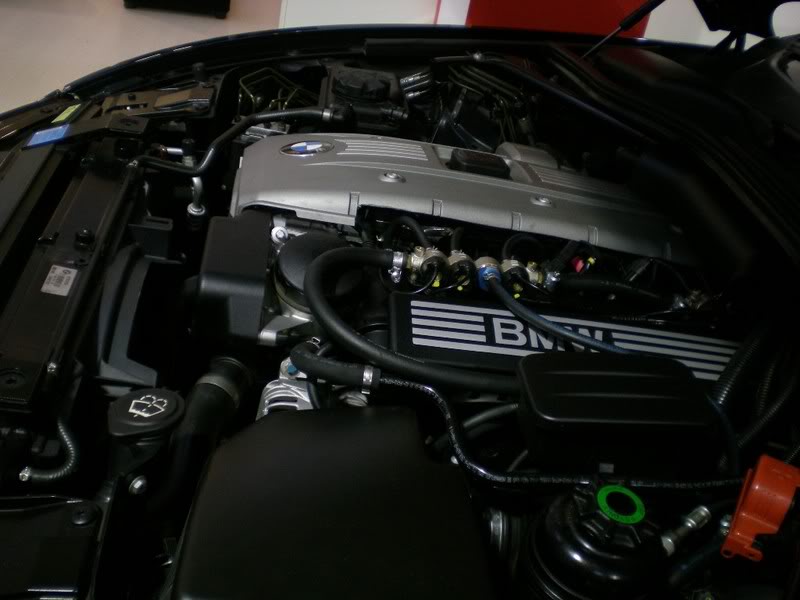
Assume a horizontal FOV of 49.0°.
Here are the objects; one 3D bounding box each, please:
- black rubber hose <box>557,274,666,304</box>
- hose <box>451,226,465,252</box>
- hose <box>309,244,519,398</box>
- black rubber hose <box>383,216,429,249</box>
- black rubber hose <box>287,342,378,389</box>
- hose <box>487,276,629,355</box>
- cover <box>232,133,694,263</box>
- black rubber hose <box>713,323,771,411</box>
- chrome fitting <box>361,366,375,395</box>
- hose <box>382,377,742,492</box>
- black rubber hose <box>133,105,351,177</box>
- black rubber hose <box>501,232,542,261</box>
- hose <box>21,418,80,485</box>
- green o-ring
[{"bbox_3d":[0.248,-0.012,1.028,0.135,0.017,0.017,11,26,-8],"label":"black rubber hose"},{"bbox_3d":[0.063,-0.065,0.935,0.018,0.030,0.030,5,25,-15],"label":"hose"},{"bbox_3d":[0.013,0.013,0.880,0.216,0.088,0.154,5,25,-15],"label":"hose"},{"bbox_3d":[0.009,-0.069,0.940,0.044,0.041,0.045,5,25,-15],"label":"black rubber hose"},{"bbox_3d":[-0.058,0.059,0.856,0.096,0.026,0.028,15,26,14],"label":"black rubber hose"},{"bbox_3d":[0.163,0.017,0.902,0.149,0.050,0.063,5,25,-15],"label":"hose"},{"bbox_3d":[0.087,-0.146,1.104,0.572,0.078,0.216,6,27,-11],"label":"cover"},{"bbox_3d":[0.366,0.070,0.943,0.015,0.015,0.127,6,40,42],"label":"black rubber hose"},{"bbox_3d":[-0.031,0.078,0.847,0.010,0.025,0.022,15,26,14],"label":"chrome fitting"},{"bbox_3d":[0.151,0.121,0.830,0.327,0.045,0.146,5,25,-15],"label":"hose"},{"bbox_3d":[-0.205,-0.219,1.203,0.036,0.070,0.375,28,30,30],"label":"black rubber hose"},{"bbox_3d":[0.134,-0.059,0.951,0.059,0.027,0.038,5,25,-15],"label":"black rubber hose"},{"bbox_3d":[-0.293,0.125,0.740,0.046,0.044,0.047,5,25,-15],"label":"hose"},{"bbox_3d":[0.167,0.155,0.665,0.039,0.003,0.039,6,32,-11],"label":"green o-ring"}]

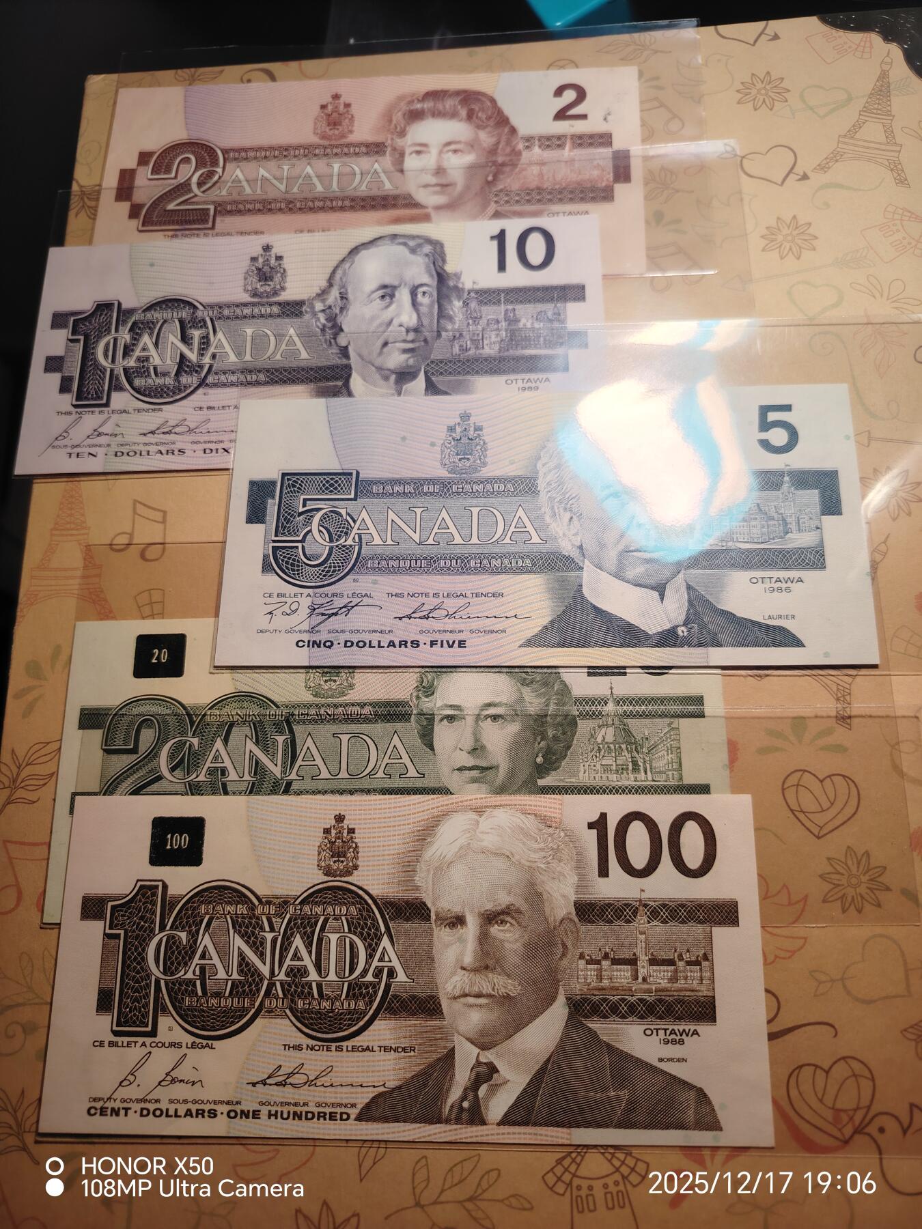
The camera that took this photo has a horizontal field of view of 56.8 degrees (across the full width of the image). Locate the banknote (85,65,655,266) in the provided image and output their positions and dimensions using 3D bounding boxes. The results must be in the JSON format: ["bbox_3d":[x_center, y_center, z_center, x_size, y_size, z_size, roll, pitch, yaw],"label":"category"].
[{"bbox_3d":[-0.027,-0.122,0.238,0.152,0.002,0.070,0,75,4],"label":"banknote"}]

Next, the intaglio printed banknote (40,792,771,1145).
[{"bbox_3d":[-0.013,0.074,0.184,0.152,0.002,0.070,-1,75,4],"label":"intaglio printed banknote"}]

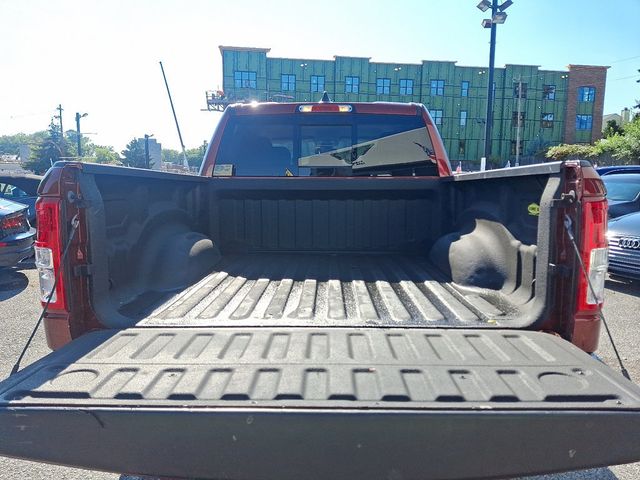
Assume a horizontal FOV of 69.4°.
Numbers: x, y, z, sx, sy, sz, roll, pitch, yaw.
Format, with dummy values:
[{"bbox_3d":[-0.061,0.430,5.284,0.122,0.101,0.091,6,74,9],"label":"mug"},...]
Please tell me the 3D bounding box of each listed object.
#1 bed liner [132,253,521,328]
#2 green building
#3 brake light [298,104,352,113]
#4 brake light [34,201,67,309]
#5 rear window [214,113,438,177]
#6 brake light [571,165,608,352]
[{"bbox_3d":[0.015,0.180,2.356,1.290,0.080,1.700,0,7,0],"label":"bed liner"},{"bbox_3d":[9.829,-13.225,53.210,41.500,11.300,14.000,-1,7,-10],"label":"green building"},{"bbox_3d":[0.040,-0.954,3.353,0.400,0.060,0.050,0,7,0],"label":"brake light"},{"bbox_3d":[-0.872,0.042,1.505,0.115,0.365,0.125,0,7,0],"label":"brake light"},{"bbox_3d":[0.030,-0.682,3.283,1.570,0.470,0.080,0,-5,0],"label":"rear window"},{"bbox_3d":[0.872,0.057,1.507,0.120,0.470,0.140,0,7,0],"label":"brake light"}]

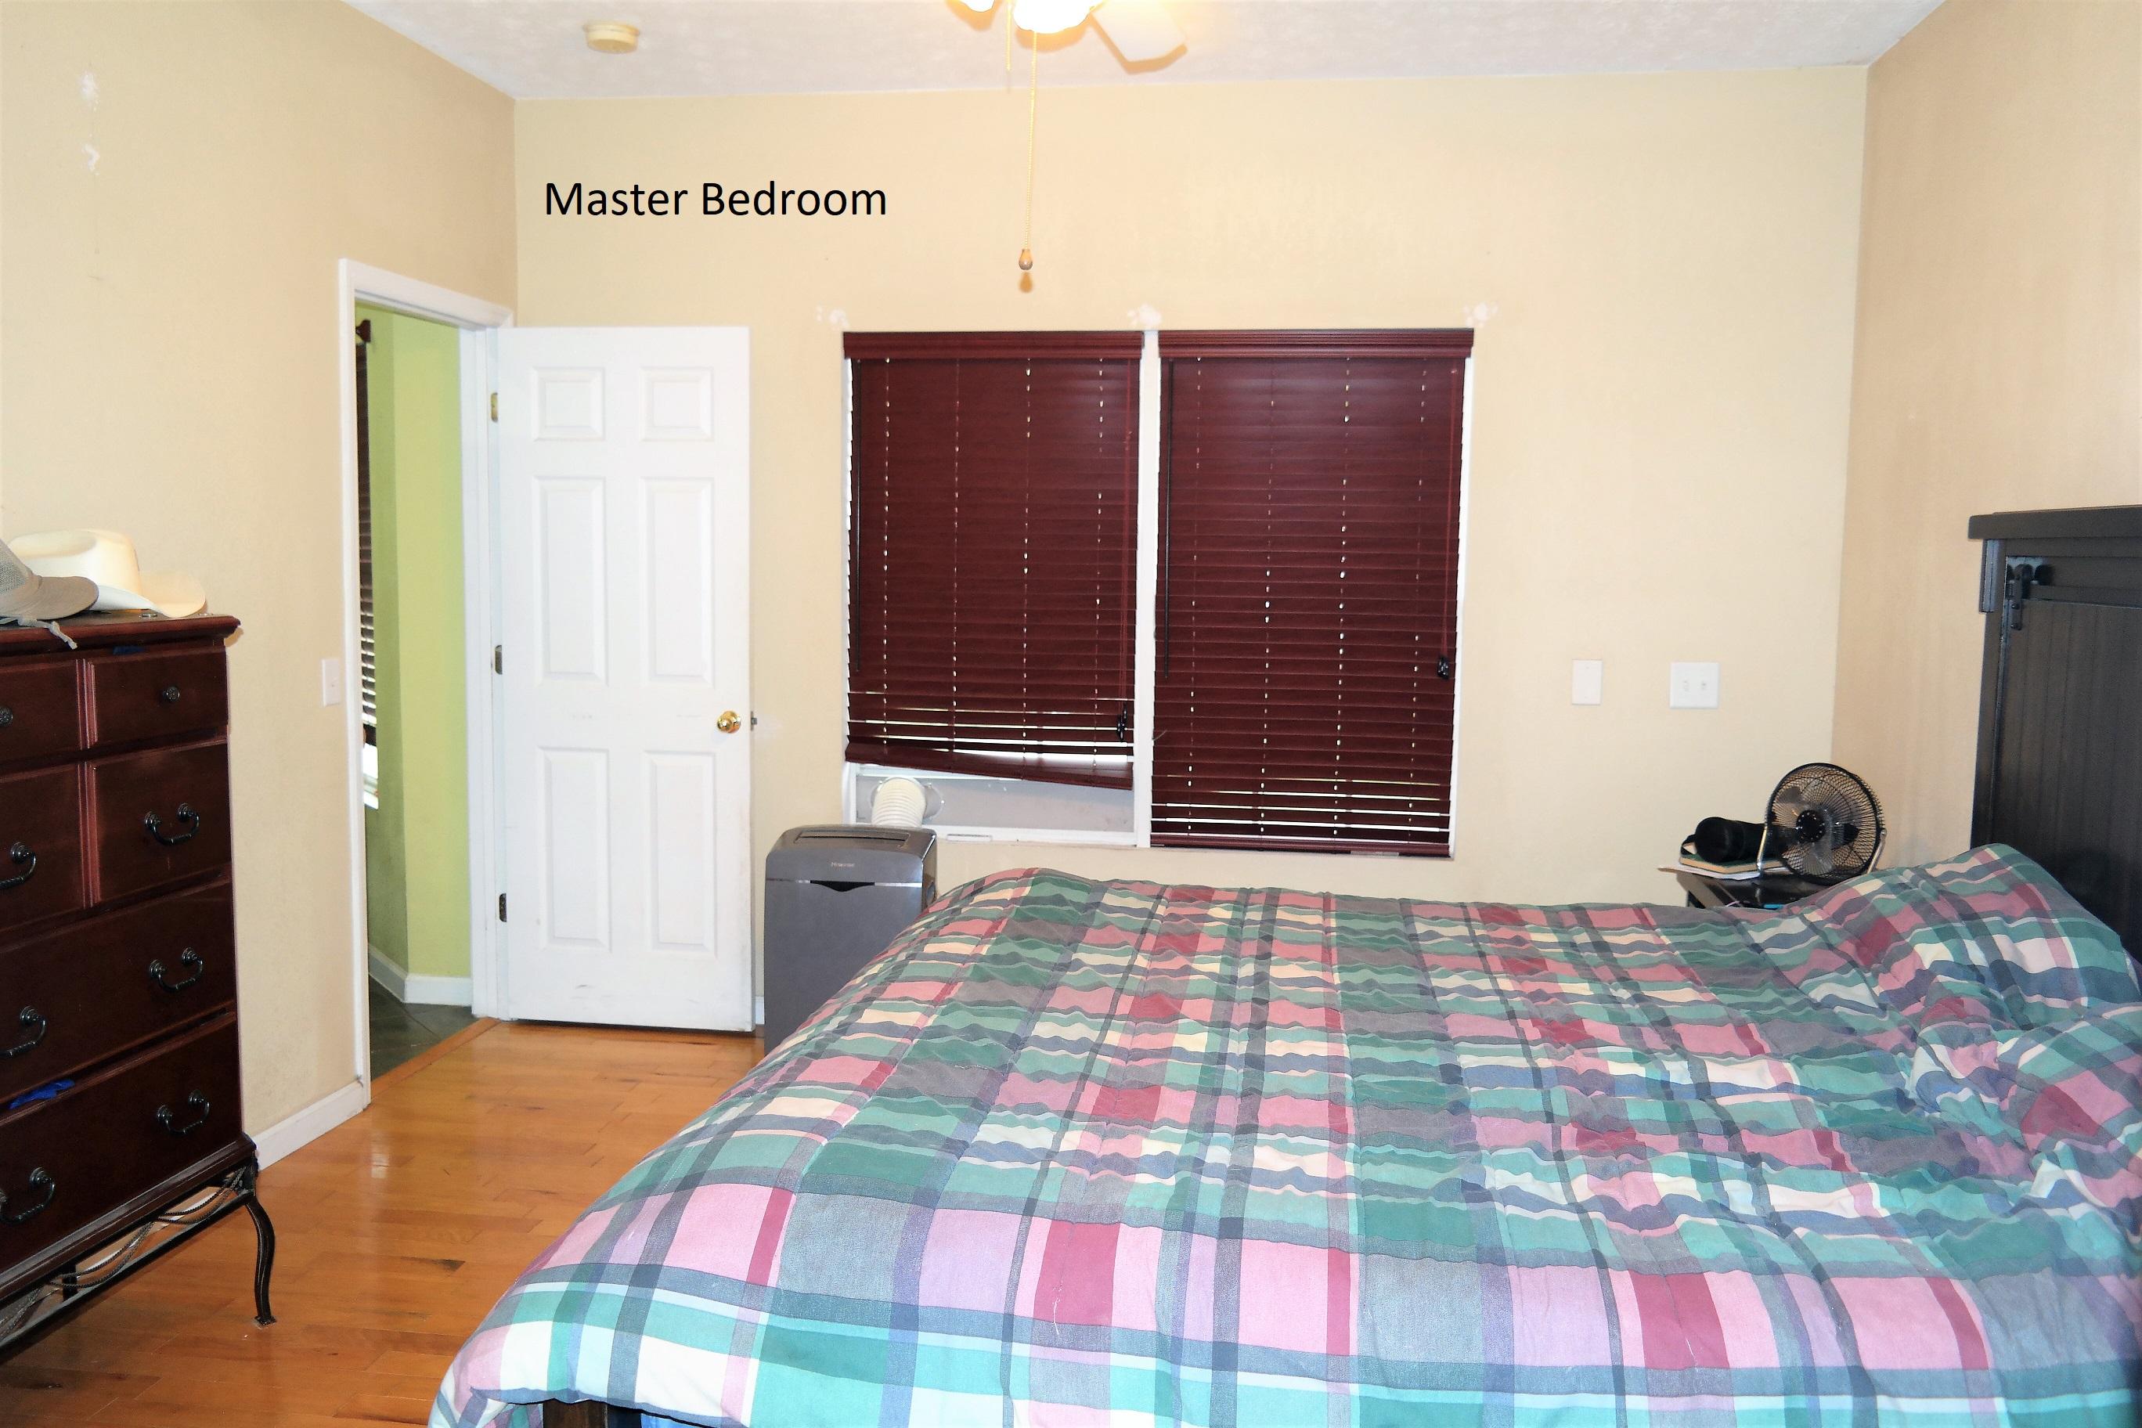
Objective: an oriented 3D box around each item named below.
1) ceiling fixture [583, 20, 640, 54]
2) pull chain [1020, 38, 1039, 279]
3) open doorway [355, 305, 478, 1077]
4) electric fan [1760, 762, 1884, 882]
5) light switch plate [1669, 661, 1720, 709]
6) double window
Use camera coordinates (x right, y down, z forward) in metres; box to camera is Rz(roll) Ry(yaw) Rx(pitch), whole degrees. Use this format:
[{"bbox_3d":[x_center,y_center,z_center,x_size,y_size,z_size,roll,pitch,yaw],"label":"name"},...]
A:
[{"bbox_3d":[-1.157,-1.713,4.061,0.148,0.052,0.148,2,5,8],"label":"ceiling fixture"},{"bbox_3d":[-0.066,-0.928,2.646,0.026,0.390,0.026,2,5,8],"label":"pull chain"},{"bbox_3d":[-1.786,-0.043,4.421,0.120,2.040,0.740,2,5,8],"label":"open doorway"},{"bbox_3d":[1.837,0.274,3.919,0.295,0.300,0.190,5,7,41],"label":"electric fan"},{"bbox_3d":[1.714,-0.077,4.407,0.127,0.127,0.012,2,5,8],"label":"light switch plate"},{"bbox_3d":[0.214,-0.349,4.603,1.780,1.475,0.100,2,5,8],"label":"double window"}]

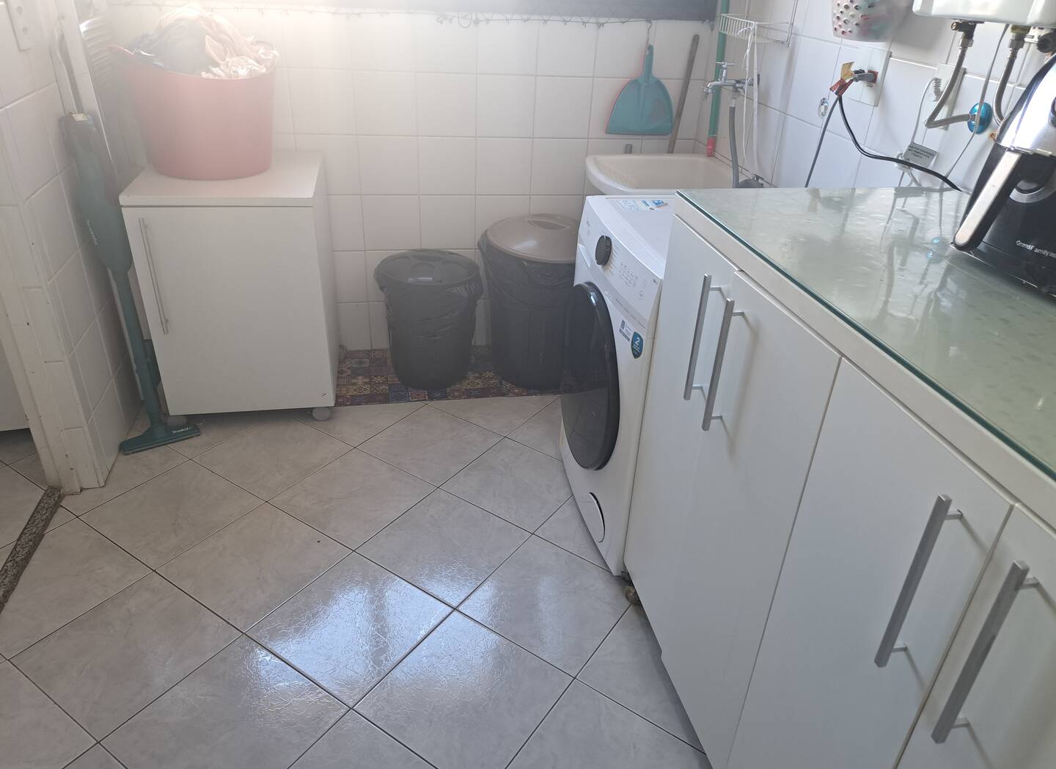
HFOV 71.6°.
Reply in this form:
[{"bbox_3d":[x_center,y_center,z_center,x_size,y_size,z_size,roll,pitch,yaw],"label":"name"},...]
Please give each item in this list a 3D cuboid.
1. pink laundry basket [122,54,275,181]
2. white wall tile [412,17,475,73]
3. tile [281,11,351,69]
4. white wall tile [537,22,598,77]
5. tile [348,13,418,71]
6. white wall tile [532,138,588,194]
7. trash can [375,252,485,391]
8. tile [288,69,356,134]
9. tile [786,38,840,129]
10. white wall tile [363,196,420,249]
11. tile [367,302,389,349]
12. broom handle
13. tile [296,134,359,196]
[{"bbox_3d":[-0.966,-0.803,2.203,0.410,0.290,0.390,-3,30,-11],"label":"pink laundry basket"},{"bbox_3d":[-0.265,-1.107,2.382,0.200,0.176,0.010,-3,30,-11],"label":"white wall tile"},{"bbox_3d":[-0.667,-1.112,2.328,0.202,0.202,0.010,-3,30,-10],"label":"tile"},{"bbox_3d":[0.132,-1.127,2.456,0.200,0.176,0.010,-3,30,-11],"label":"white wall tile"},{"bbox_3d":[-0.463,-1.097,2.345,0.200,0.176,0.010,-3,30,-11],"label":"tile"},{"bbox_3d":[0.113,-0.792,2.672,0.200,0.200,0.010,-3,30,-11],"label":"white wall tile"},{"bbox_3d":[-0.359,-0.234,2.660,0.365,0.418,0.360,-3,30,-11],"label":"trash can"},{"bbox_3d":[-0.670,-0.922,2.400,0.200,0.200,0.010,-3,30,-11],"label":"tile"},{"bbox_3d":[0.754,-0.798,1.928,0.010,0.200,0.200,-3,30,-11],"label":"tile"},{"bbox_3d":[-0.494,-0.584,2.655,0.200,0.200,0.010,-3,30,-11],"label":"white wall tile"},{"bbox_3d":[-0.513,-0.231,2.860,0.202,0.202,0.010,-3,30,-10],"label":"tile"},{"bbox_3d":[0.512,-0.694,2.766,0.024,1.139,0.024,1,27,-13],"label":"broom handle"},{"bbox_3d":[-0.686,-0.756,2.527,0.202,0.202,0.010,-3,30,-10],"label":"tile"}]

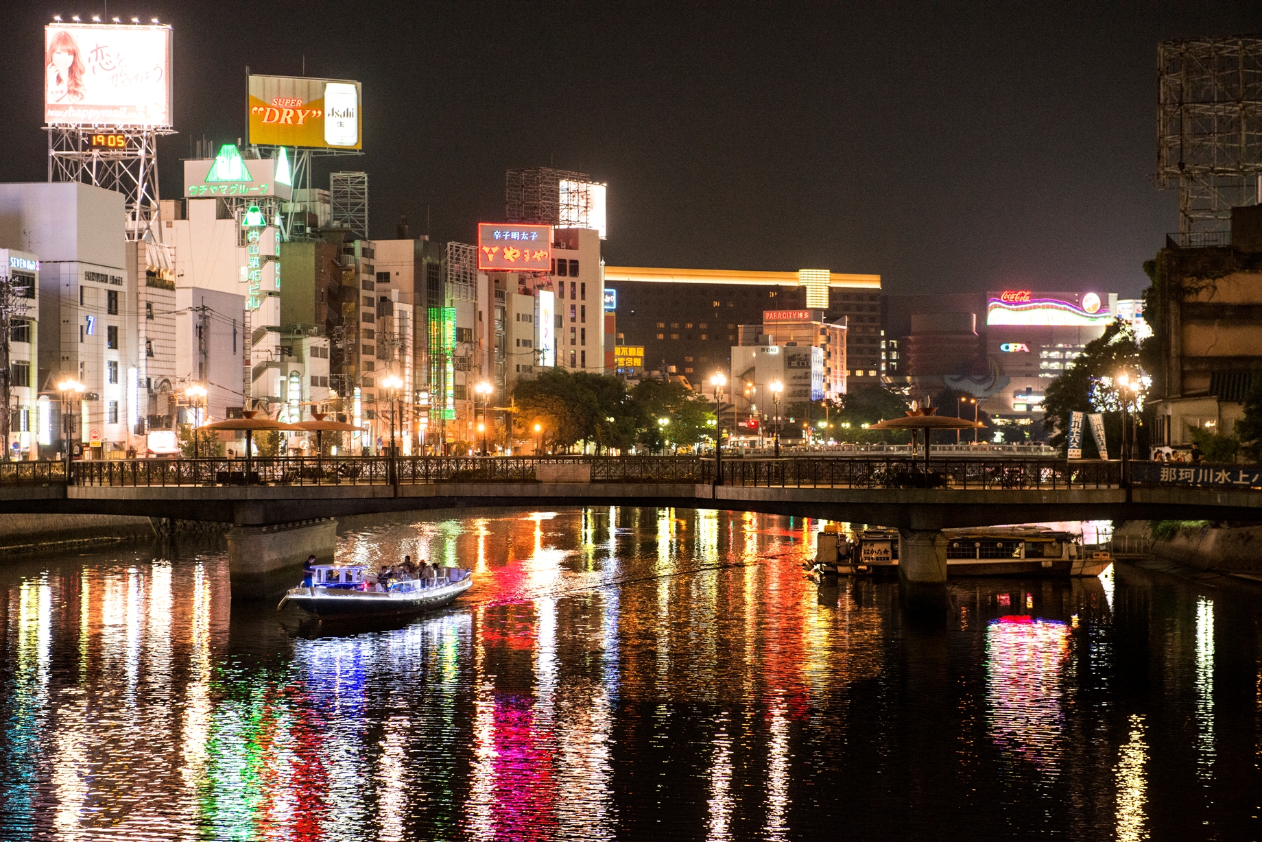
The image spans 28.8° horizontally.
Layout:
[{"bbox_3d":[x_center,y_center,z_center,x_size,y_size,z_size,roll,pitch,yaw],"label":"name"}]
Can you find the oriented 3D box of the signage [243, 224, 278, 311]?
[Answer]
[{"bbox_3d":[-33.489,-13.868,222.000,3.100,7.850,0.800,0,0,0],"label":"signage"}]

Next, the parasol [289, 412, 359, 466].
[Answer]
[{"bbox_3d":[-15.463,1.286,121.994,4.800,3.260,4.800,0,0,14],"label":"parasol"}]

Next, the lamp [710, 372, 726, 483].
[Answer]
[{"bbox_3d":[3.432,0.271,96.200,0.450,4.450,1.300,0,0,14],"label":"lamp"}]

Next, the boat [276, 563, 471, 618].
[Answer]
[{"bbox_3d":[-7.880,5.543,79.459,6.300,1.750,2.100,0,-1,-33],"label":"boat"}]

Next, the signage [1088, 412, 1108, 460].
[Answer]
[{"bbox_3d":[17.652,0.577,92.700,0.600,1.800,0.100,-10,0,14],"label":"signage"}]

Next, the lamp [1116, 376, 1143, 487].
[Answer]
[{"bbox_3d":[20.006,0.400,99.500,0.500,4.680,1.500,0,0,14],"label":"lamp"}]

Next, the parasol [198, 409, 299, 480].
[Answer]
[{"bbox_3d":[-16.825,1.198,108.494,4.800,3.220,4.800,0,0,14],"label":"parasol"}]

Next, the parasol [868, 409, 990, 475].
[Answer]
[{"bbox_3d":[11.299,0.939,93.500,4.620,2.900,4.620,0,0,14],"label":"parasol"}]

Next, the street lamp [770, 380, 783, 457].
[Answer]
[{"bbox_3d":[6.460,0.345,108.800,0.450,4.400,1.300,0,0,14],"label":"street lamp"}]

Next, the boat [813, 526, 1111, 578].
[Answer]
[{"bbox_3d":[15.118,5.984,112.000,13.400,2.350,3.000,0,0,7],"label":"boat"}]

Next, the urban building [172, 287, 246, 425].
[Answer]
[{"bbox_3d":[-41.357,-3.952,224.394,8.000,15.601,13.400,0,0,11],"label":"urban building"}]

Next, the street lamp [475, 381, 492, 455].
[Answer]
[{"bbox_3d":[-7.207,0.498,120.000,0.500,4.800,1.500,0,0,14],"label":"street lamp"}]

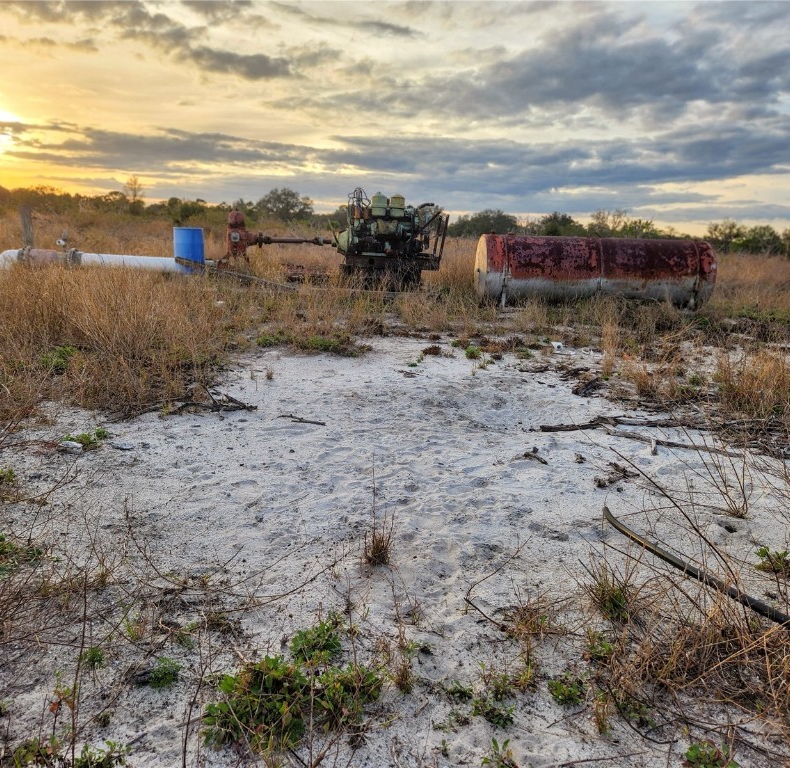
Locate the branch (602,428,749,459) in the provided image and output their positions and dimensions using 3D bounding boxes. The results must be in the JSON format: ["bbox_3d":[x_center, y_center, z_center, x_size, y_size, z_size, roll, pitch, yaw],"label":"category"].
[{"bbox_3d":[1.923,0.417,4.714,0.908,0.090,0.150,8,13,21],"label":"branch"}]

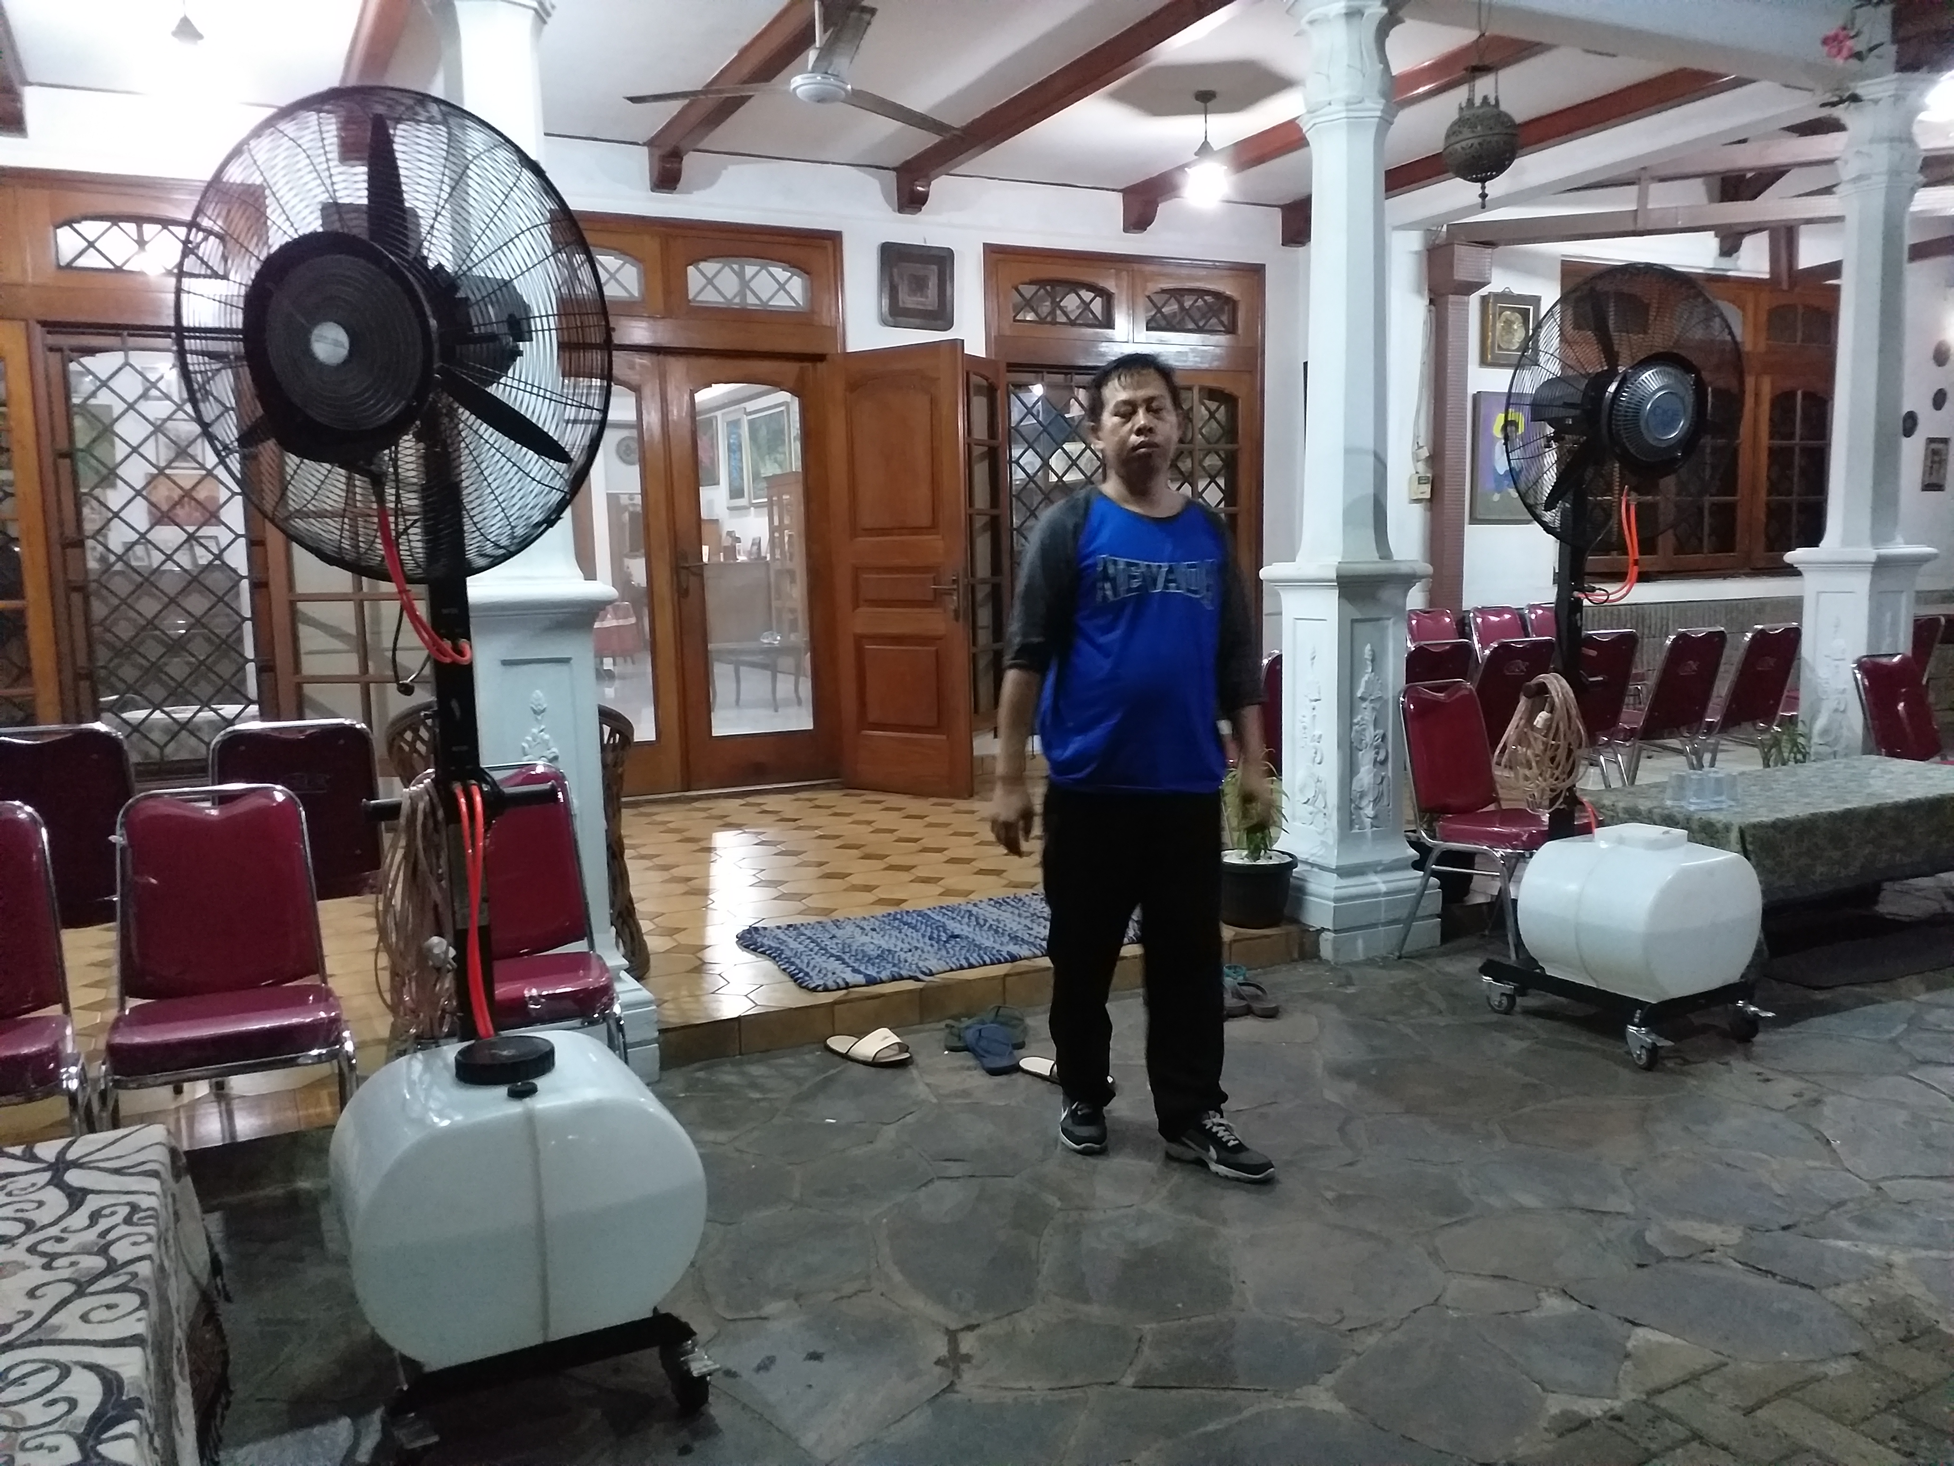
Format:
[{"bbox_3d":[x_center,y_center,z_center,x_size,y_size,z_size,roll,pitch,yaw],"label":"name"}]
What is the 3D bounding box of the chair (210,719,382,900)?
[{"bbox_3d":[-1.770,0.377,3.909,0.450,0.857,0.490,-4,8,-21],"label":"chair"}]

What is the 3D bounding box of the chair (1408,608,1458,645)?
[{"bbox_3d":[2.284,-0.142,6.853,0.445,0.860,0.530,-5,8,-26],"label":"chair"}]

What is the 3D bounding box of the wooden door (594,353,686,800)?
[{"bbox_3d":[-1.884,-0.751,7.146,0.845,2.165,0.045,-5,8,-25],"label":"wooden door"}]

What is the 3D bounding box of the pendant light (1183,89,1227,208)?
[{"bbox_3d":[0.987,-2.519,6.345,0.190,0.475,0.190,-5,8,-26],"label":"pendant light"}]

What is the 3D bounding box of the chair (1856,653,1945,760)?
[{"bbox_3d":[3.315,0.188,5.001,0.450,0.860,0.530,-5,8,-26],"label":"chair"}]

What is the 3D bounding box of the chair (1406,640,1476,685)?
[{"bbox_3d":[1.877,0.014,6.551,0.450,0.857,0.490,-6,8,-32],"label":"chair"}]

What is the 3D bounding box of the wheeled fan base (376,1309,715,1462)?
[{"bbox_3d":[-0.729,0.974,2.410,0.449,0.156,0.528,-5,8,-23],"label":"wheeled fan base"}]

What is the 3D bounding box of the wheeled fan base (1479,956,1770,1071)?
[{"bbox_3d":[1.728,0.713,3.938,0.436,0.169,0.568,-5,8,-28],"label":"wheeled fan base"}]

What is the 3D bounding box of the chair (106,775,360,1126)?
[{"bbox_3d":[-1.466,0.561,2.899,0.442,0.861,0.502,-5,8,-28],"label":"chair"}]

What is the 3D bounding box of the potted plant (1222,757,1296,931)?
[{"bbox_3d":[0.897,0.343,4.696,0.264,0.515,0.264,-1,7,0],"label":"potted plant"}]

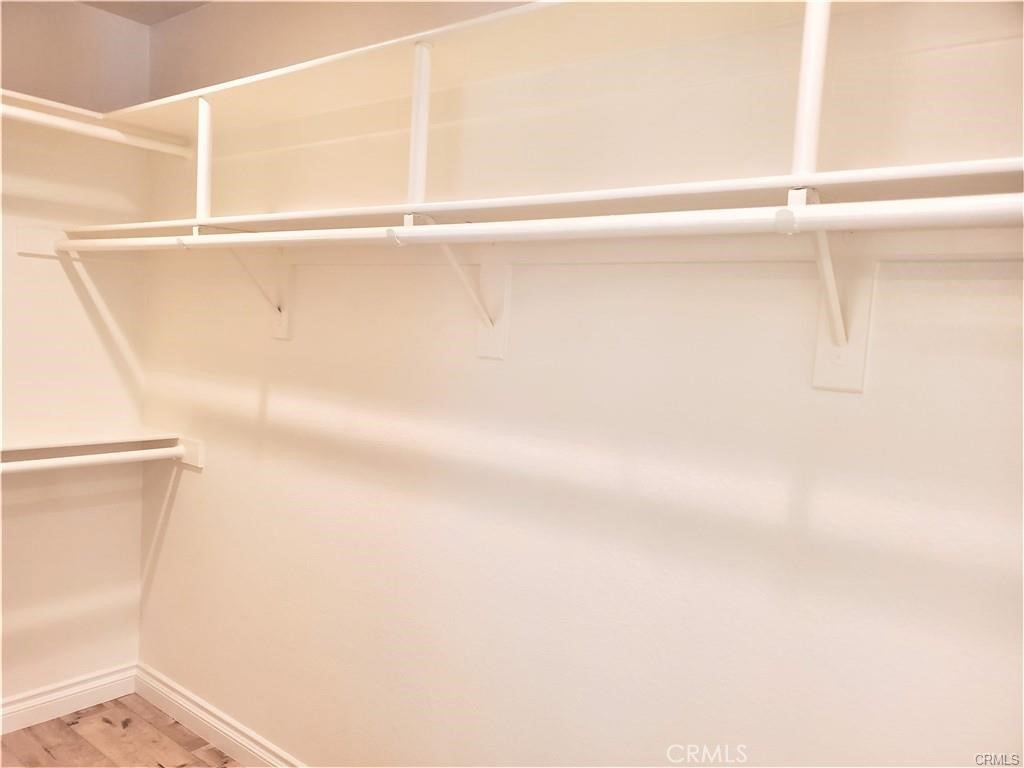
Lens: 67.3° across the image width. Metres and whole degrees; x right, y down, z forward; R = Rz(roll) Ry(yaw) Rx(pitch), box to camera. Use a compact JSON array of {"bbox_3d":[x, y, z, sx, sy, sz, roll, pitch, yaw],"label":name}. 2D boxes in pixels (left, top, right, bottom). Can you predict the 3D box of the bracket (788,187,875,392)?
[{"bbox_3d":[0.484,-0.135,1.215,0.088,0.304,0.317,6,5,37],"label":"bracket"}]

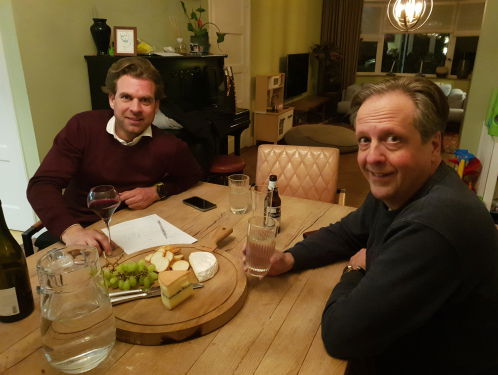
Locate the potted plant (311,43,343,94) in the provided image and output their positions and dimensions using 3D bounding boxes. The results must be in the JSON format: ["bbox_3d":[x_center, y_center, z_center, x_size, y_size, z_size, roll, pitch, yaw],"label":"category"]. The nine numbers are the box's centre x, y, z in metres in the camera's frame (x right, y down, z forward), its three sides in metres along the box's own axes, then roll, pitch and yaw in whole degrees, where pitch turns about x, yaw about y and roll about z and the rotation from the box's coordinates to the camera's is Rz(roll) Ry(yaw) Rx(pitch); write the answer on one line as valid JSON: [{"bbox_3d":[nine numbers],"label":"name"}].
[{"bbox_3d":[1.779,-2.732,8.600,0.740,1.140,0.700,4,20,11],"label":"potted plant"}]

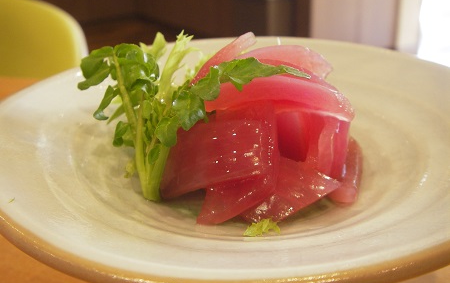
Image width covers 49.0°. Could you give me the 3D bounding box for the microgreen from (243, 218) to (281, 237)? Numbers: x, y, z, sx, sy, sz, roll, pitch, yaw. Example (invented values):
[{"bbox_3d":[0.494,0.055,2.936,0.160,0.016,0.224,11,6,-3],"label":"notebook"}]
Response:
[{"bbox_3d":[0.015,0.035,0.198,0.015,0.005,0.007,-6,27,-6],"label":"microgreen"}]

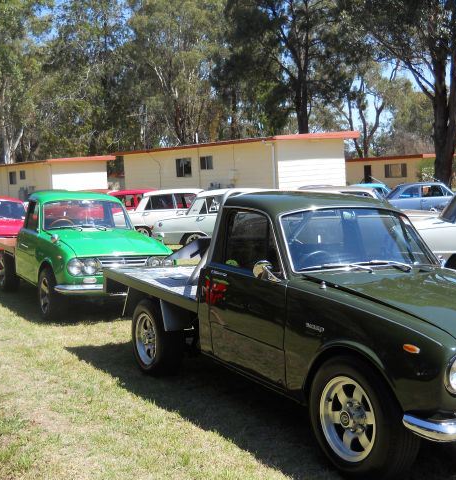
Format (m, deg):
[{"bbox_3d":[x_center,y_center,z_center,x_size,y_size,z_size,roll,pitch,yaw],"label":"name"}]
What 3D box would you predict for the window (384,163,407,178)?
[{"bbox_3d":[12.033,-4.906,49.000,0.100,0.970,1.850,-7,7,-41],"label":"window"}]

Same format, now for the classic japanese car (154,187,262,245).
[{"bbox_3d":[0.500,-0.440,15.500,4.100,1.410,1.530,-1,4,2],"label":"classic japanese car"}]

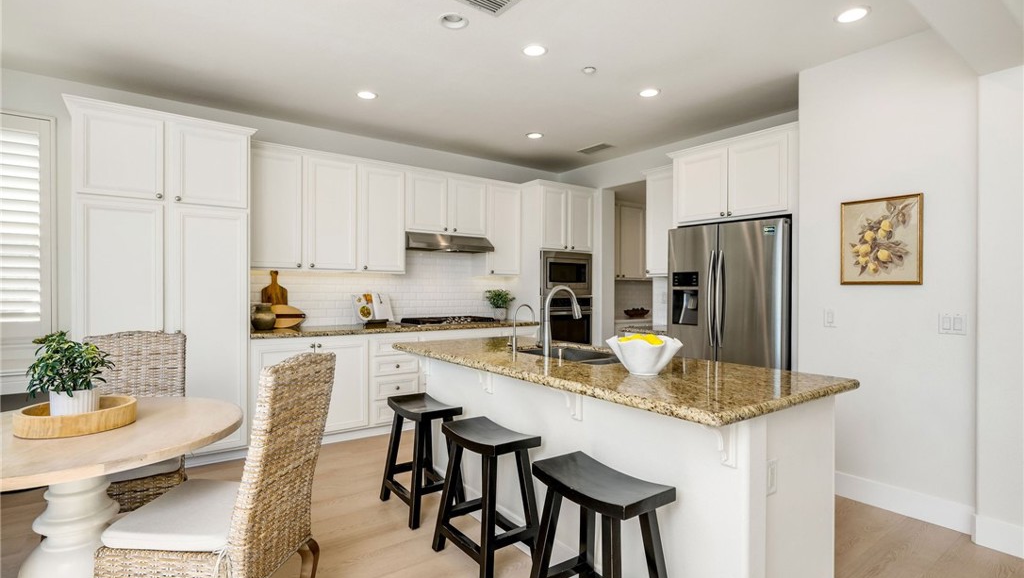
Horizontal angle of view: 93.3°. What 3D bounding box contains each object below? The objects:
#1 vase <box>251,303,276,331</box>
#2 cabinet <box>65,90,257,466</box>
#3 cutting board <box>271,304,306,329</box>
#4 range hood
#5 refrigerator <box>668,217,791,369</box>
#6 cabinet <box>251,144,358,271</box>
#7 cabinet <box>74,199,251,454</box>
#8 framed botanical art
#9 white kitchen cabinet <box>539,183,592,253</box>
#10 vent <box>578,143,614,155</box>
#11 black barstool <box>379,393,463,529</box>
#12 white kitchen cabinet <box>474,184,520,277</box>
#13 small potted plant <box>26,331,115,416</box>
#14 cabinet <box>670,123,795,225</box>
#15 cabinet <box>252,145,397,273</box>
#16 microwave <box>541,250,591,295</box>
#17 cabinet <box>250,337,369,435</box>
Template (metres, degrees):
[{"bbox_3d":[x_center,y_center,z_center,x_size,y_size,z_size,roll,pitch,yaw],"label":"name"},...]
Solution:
[{"bbox_3d":[-1.981,0.221,3.857,0.200,0.215,0.200,0,0,-37],"label":"vase"},{"bbox_3d":[-2.482,0.049,3.487,0.995,2.410,0.640,0,0,-36],"label":"cabinet"},{"bbox_3d":[-1.929,0.233,4.059,0.387,0.200,0.030,0,-17,-37],"label":"cutting board"},{"bbox_3d":[-0.688,-0.457,4.869,0.900,0.155,0.500,0,0,-36],"label":"range hood"},{"bbox_3d":[1.811,0.388,3.833,0.710,1.770,0.915,0,0,-36],"label":"refrigerator"},{"bbox_3d":[-1.785,-0.652,4.095,0.900,0.980,0.345,0,0,-37],"label":"cabinet"},{"bbox_3d":[-2.454,0.326,3.438,0.960,1.805,0.600,0,0,-37],"label":"cabinet"},{"bbox_3d":[2.121,-0.272,2.791,0.030,0.505,0.390,0,0,-37],"label":"framed botanical art"},{"bbox_3d":[0.439,-0.768,5.603,0.825,0.705,0.630,0,0,-36],"label":"white kitchen cabinet"},{"bbox_3d":[0.875,-1.440,5.042,0.180,0.025,0.375,0,0,-36],"label":"vent"},{"bbox_3d":[-0.496,0.949,2.772,0.340,0.610,0.470,0,0,-37],"label":"black barstool"},{"bbox_3d":[-0.188,-0.633,5.317,0.435,0.980,0.360,0,0,-36],"label":"white kitchen cabinet"},{"bbox_3d":[-1.646,0.325,1.800,0.310,0.340,0.310,0,0,-37],"label":"small potted plant"},{"bbox_3d":[1.867,-0.810,3.799,0.640,0.625,0.960,0,0,-37],"label":"cabinet"},{"bbox_3d":[-1.611,-0.652,4.226,1.335,0.980,0.345,0,0,-37],"label":"cabinet"},{"bbox_3d":[0.519,-0.164,5.573,0.755,0.475,0.440,0,0,-37],"label":"microwave"},{"bbox_3d":[-1.727,0.812,4.043,0.895,0.890,0.630,0,0,-36],"label":"cabinet"}]

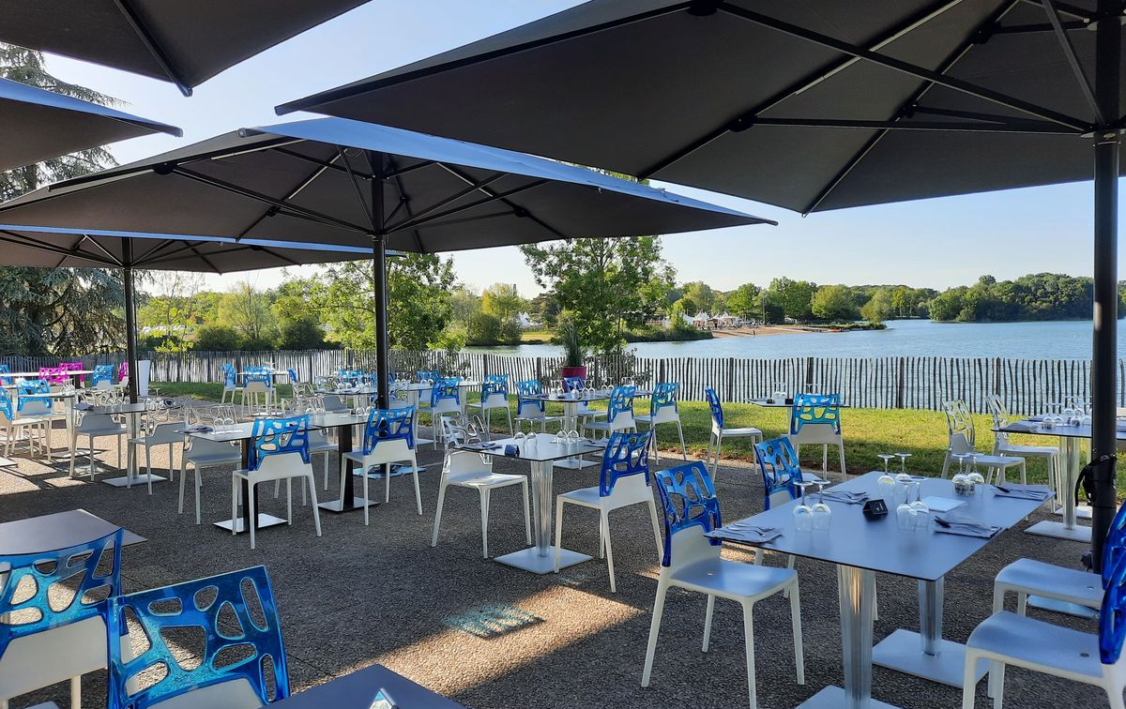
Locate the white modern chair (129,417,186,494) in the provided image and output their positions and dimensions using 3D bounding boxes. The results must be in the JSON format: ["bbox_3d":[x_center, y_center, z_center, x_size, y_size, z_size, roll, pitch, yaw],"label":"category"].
[{"bbox_3d":[-3.801,0.829,7.715,0.523,0.879,0.498,1,2,37],"label":"white modern chair"}]

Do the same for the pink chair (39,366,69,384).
[{"bbox_3d":[-8.617,0.676,13.718,0.500,0.885,0.515,-3,3,-43],"label":"pink chair"}]

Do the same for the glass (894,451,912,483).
[{"bbox_3d":[1.501,0.527,3.585,0.075,0.176,0.075,-1,2,0],"label":"glass"}]

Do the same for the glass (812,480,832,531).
[{"bbox_3d":[0.945,0.552,2.972,0.069,0.173,0.069,1,3,42],"label":"glass"}]

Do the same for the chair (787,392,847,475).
[{"bbox_3d":[2.232,0.773,7.320,0.498,0.879,0.523,-1,2,0],"label":"chair"}]

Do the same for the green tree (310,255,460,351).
[{"bbox_3d":[-6.154,-1.599,28.000,5.000,5.000,5.000,-1,3,0],"label":"green tree"}]

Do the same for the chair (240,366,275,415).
[{"bbox_3d":[-5.101,0.618,13.700,0.485,0.853,0.500,-1,2,-6],"label":"chair"}]

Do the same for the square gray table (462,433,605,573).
[{"bbox_3d":[-0.135,0.943,5.162,0.795,0.731,0.795,1,3,42],"label":"square gray table"}]

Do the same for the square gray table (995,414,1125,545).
[{"bbox_3d":[3.553,0.887,5.685,0.793,0.724,0.793,1,3,45],"label":"square gray table"}]

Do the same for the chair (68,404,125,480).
[{"bbox_3d":[-4.766,0.824,8.431,0.505,0.868,0.480,1,3,42],"label":"chair"}]

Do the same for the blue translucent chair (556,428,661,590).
[{"bbox_3d":[0.270,0.880,4.853,0.505,0.868,0.480,1,3,44],"label":"blue translucent chair"}]

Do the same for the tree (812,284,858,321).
[{"bbox_3d":[80.166,-15.092,240.000,13.500,11.500,13.000,-1,2,0],"label":"tree"}]

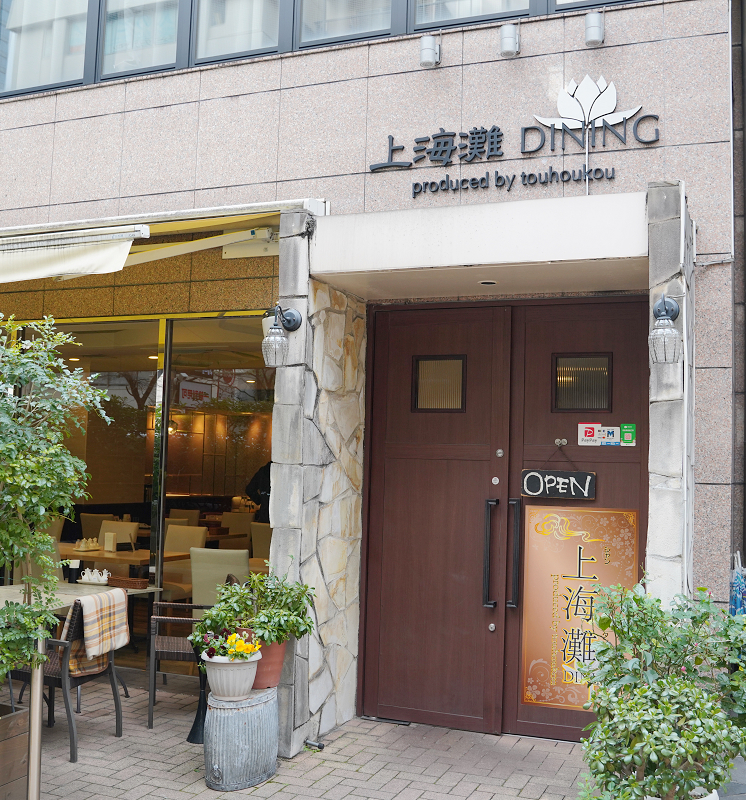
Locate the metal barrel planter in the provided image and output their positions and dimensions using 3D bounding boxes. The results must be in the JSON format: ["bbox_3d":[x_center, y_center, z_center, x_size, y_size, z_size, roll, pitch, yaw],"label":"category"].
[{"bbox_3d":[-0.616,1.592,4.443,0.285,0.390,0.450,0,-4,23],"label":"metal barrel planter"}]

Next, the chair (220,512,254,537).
[{"bbox_3d":[-1.601,1.707,10.314,0.450,0.890,0.560,1,-4,13],"label":"chair"}]

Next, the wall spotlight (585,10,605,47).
[{"bbox_3d":[1.232,-2.021,5.161,0.085,0.160,0.140,0,-4,23],"label":"wall spotlight"}]

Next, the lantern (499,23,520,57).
[{"bbox_3d":[0.789,-2.033,5.350,0.085,0.160,0.140,0,-4,23],"label":"lantern"}]

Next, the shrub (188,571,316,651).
[{"bbox_3d":[-0.607,1.037,4.641,0.640,0.430,0.540,0,-4,23],"label":"shrub"}]

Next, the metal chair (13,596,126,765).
[{"bbox_3d":[-1.602,1.391,4.859,0.540,0.790,0.520,1,-4,14],"label":"metal chair"}]

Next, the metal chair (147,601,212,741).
[{"bbox_3d":[-0.987,1.440,5.457,0.570,0.810,0.550,2,-4,-4],"label":"metal chair"}]

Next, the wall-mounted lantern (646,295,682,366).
[{"bbox_3d":[1.275,-0.312,4.088,0.150,0.320,0.220,0,-4,23],"label":"wall-mounted lantern"}]

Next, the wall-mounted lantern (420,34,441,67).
[{"bbox_3d":[0.348,-2.044,5.538,0.085,0.160,0.140,0,-4,23],"label":"wall-mounted lantern"}]

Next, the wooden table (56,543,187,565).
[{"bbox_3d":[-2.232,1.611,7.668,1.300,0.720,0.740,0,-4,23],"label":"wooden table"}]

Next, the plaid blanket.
[{"bbox_3d":[-1.417,1.181,4.783,0.210,0.380,0.380,1,-4,14],"label":"plaid blanket"}]

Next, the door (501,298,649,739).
[{"bbox_3d":[1.151,0.669,5.226,0.870,2.450,0.070,0,-4,23],"label":"door"}]

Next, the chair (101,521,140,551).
[{"bbox_3d":[-2.448,1.552,8.344,0.450,0.890,0.560,0,-4,23],"label":"chair"}]

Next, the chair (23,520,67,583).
[{"bbox_3d":[-2.567,1.504,7.437,0.450,0.880,0.550,0,-4,23],"label":"chair"}]

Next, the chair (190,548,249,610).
[{"bbox_3d":[-1.001,1.484,6.658,0.460,0.880,0.560,1,-4,13],"label":"chair"}]

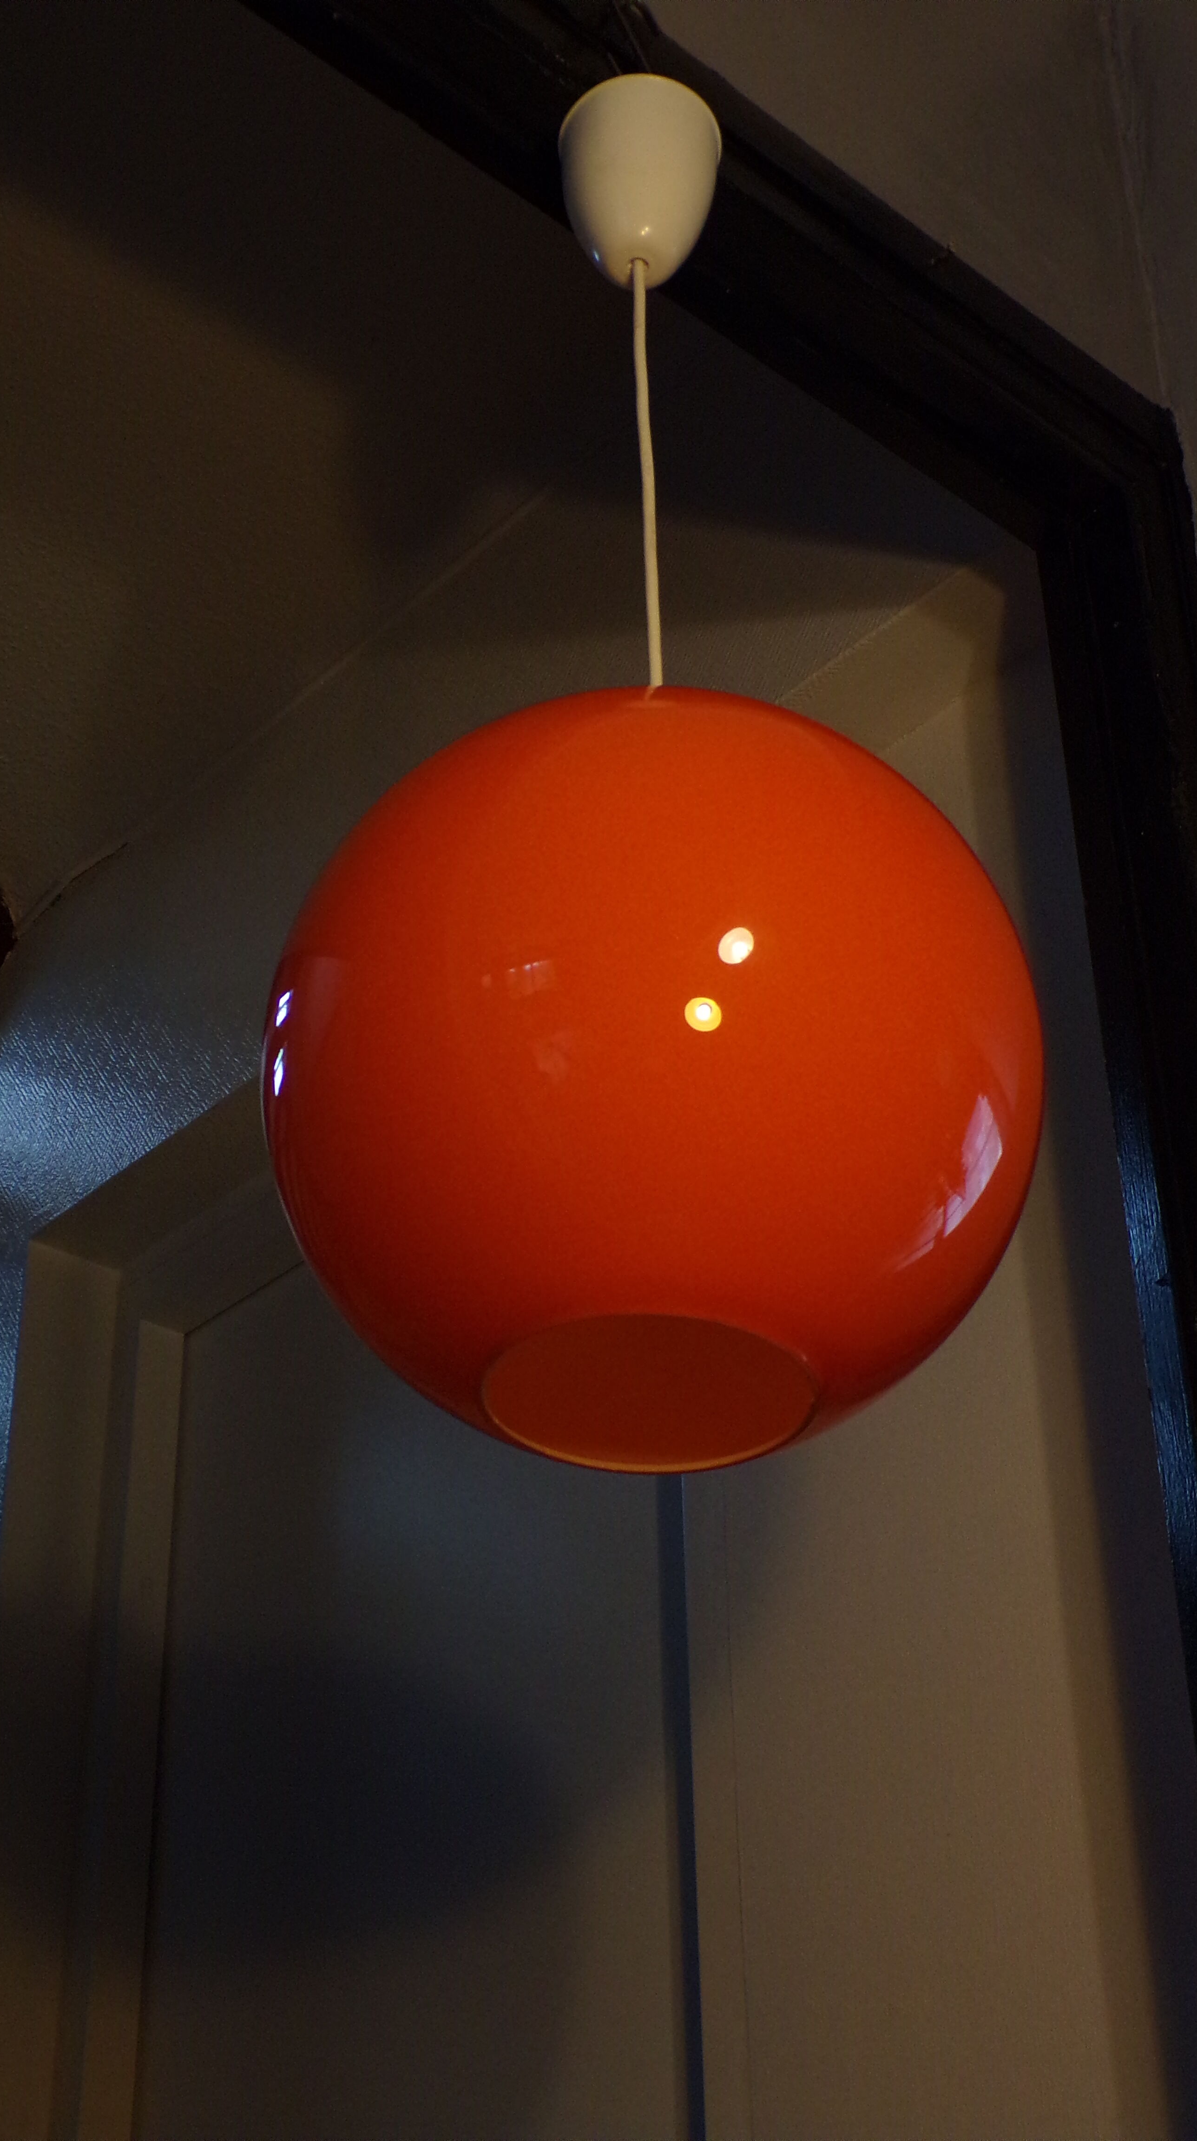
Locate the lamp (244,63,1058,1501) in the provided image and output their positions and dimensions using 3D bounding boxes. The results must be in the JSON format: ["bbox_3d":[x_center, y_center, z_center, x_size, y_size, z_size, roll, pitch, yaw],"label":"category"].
[{"bbox_3d":[0.019,-0.166,1.121,0.304,0.672,0.304,-1,-29,-1],"label":"lamp"}]

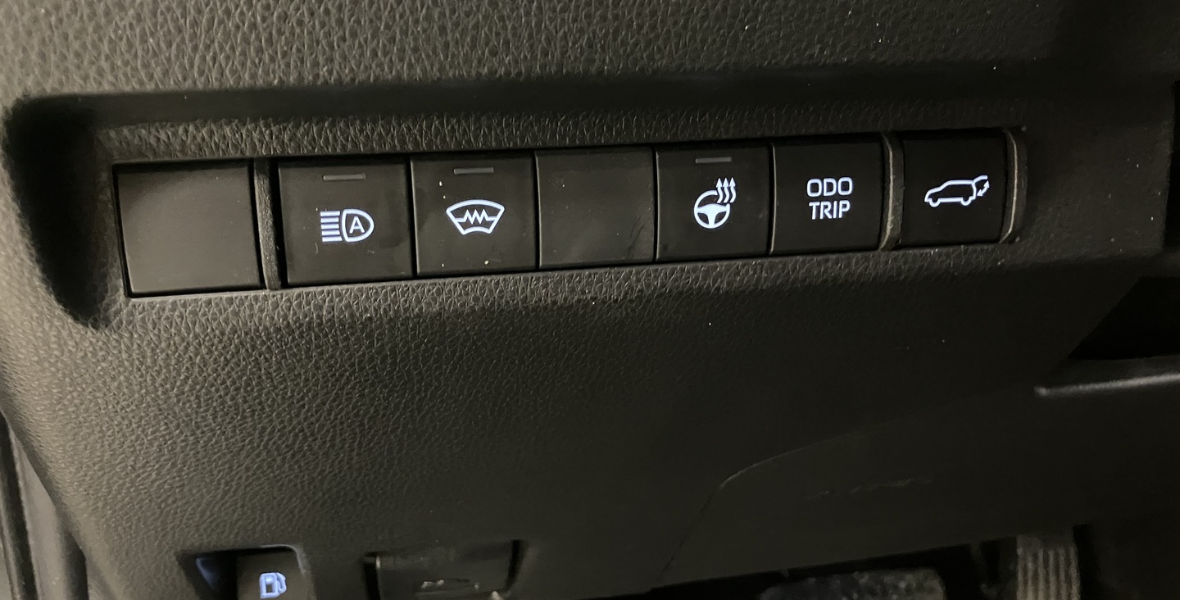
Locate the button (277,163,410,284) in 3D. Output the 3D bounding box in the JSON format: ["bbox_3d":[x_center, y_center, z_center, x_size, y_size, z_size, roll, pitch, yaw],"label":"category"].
[{"bbox_3d":[-0.046,-0.015,0.183,0.023,0.022,0.009,-4,10,-9],"label":"button"}]

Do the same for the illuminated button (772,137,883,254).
[{"bbox_3d":[0.048,-0.021,0.198,0.023,0.022,0.009,-4,10,-9],"label":"illuminated button"}]

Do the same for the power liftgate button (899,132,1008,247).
[{"bbox_3d":[0.075,-0.023,0.202,0.023,0.022,0.009,-4,10,-9],"label":"power liftgate button"}]

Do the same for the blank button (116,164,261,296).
[{"bbox_3d":[-0.073,-0.013,0.178,0.023,0.022,0.009,-4,10,-9],"label":"blank button"}]

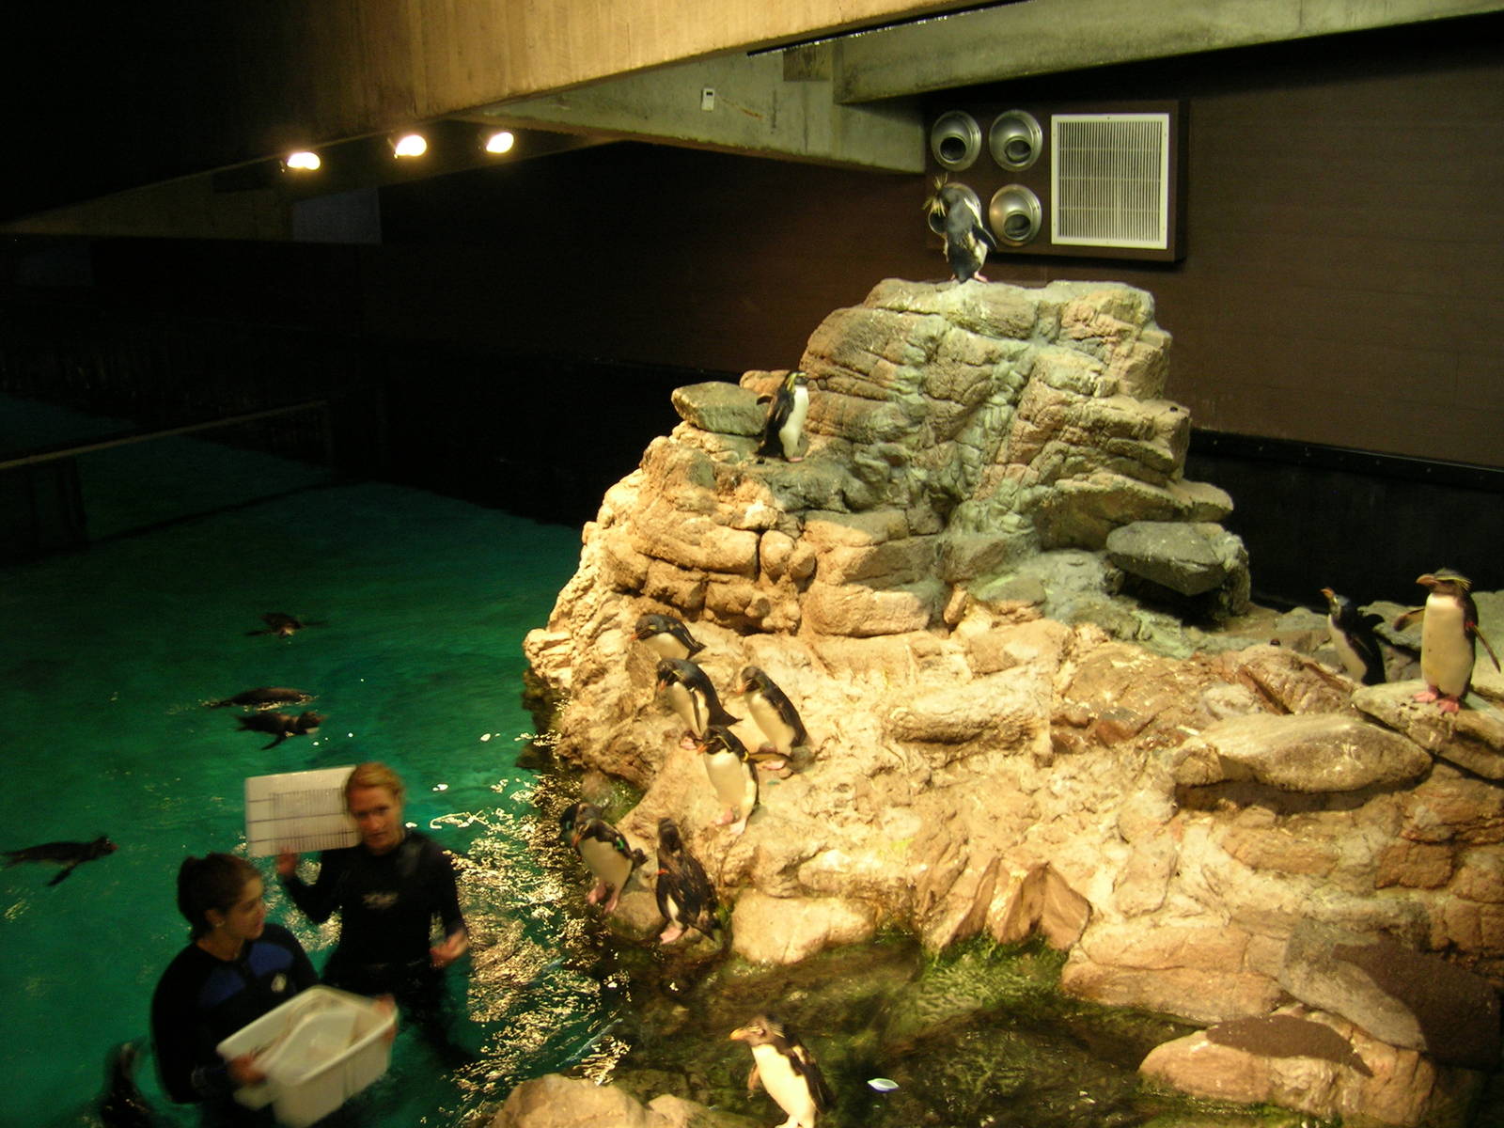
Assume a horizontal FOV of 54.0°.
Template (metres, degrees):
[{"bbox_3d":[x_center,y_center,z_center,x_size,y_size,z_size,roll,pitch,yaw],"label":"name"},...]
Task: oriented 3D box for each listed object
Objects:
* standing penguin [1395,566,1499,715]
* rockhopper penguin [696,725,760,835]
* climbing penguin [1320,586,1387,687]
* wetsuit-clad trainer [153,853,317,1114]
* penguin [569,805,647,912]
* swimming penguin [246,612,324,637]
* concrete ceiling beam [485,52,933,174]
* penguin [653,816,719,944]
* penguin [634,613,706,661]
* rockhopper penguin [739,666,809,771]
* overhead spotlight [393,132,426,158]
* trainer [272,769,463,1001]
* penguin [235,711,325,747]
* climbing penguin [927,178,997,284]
[{"bbox_3d":[2.282,0.249,4.850,0.310,0.465,0.210,12,22,41],"label":"standing penguin"},{"bbox_3d":[-0.076,0.719,4.924,0.200,0.390,0.230,9,20,32],"label":"rockhopper penguin"},{"bbox_3d":[2.154,0.275,5.283,0.250,0.440,0.210,-12,20,-29],"label":"climbing penguin"},{"bbox_3d":[-1.372,1.608,4.270,0.460,1.620,0.480,14,23,42],"label":"wetsuit-clad trainer"},{"bbox_3d":[-0.473,0.978,4.850,0.230,0.370,0.260,10,21,36],"label":"penguin"},{"bbox_3d":[-2.582,0.358,8.196,0.430,0.130,0.440,-11,18,-26],"label":"swimming penguin"},{"bbox_3d":[-0.203,-1.978,6.442,0.300,0.660,2.800,13,22,41],"label":"concrete ceiling beam"},{"bbox_3d":[-0.210,1.019,4.753,0.240,0.410,0.200,1,17,8],"label":"penguin"},{"bbox_3d":[-0.310,0.288,5.522,0.310,0.290,0.190,-12,20,-30],"label":"penguin"},{"bbox_3d":[0.081,0.541,5.227,0.250,0.380,0.190,-16,22,-39],"label":"rockhopper penguin"},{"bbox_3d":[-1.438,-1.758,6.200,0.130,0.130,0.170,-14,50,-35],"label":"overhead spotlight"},{"bbox_3d":[-1.154,1.365,4.741,0.570,1.650,0.400,-4,17,-5],"label":"trainer"},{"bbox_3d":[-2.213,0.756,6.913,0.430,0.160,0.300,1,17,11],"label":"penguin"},{"bbox_3d":[0.892,-1.404,6.250,0.280,0.430,0.250,3,17,18],"label":"climbing penguin"}]

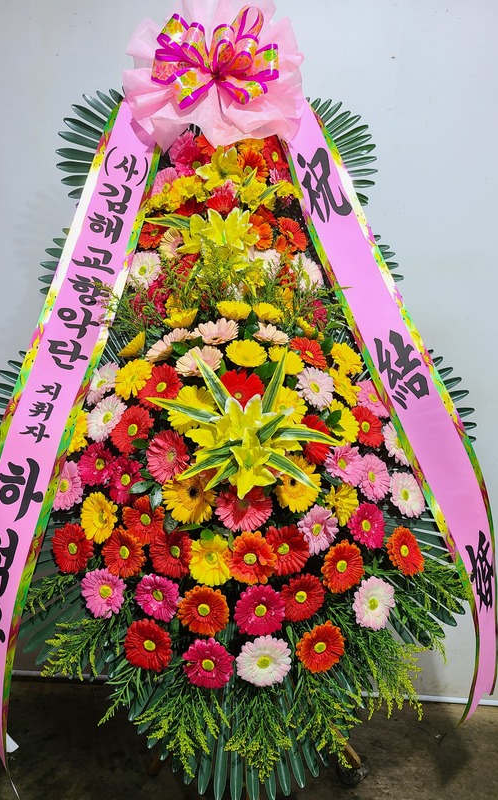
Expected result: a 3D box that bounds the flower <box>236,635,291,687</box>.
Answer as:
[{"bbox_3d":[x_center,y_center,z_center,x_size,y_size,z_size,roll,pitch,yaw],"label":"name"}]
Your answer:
[{"bbox_3d":[0.030,0.538,1.240,0.112,0.112,0.038,1,-10,0],"label":"flower"}]

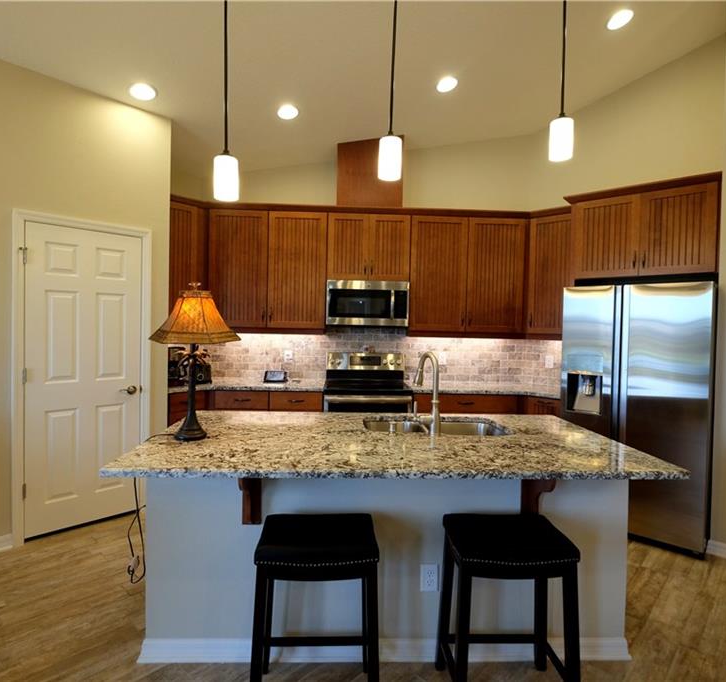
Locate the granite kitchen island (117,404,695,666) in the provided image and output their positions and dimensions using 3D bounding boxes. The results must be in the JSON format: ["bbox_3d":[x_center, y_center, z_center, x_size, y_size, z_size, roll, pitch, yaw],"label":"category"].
[{"bbox_3d":[0.110,0.896,2.138,2.100,0.915,1.075,1,1,-2],"label":"granite kitchen island"}]

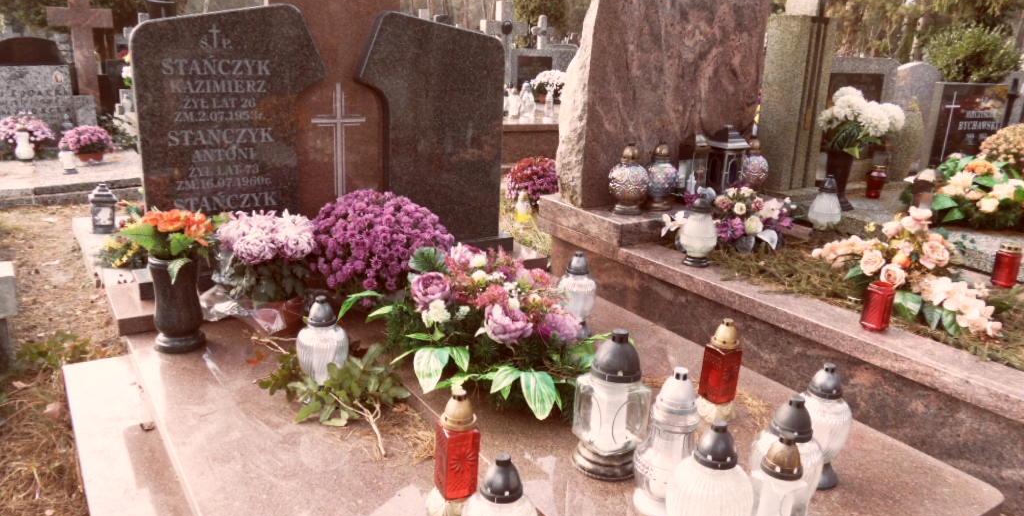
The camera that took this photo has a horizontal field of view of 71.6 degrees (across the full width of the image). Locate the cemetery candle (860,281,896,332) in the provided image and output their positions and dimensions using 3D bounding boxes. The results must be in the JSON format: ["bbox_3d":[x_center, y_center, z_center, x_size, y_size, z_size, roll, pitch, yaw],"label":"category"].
[{"bbox_3d":[0.980,0.127,1.886,0.074,0.122,0.074,12,19,28],"label":"cemetery candle"}]

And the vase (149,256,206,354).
[{"bbox_3d":[-0.952,0.134,2.028,0.143,0.249,0.143,4,16,0],"label":"vase"}]

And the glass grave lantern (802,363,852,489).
[{"bbox_3d":[0.668,0.353,1.489,0.110,0.262,0.110,11,18,26],"label":"glass grave lantern"}]

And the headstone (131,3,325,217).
[{"bbox_3d":[-1.005,-0.427,2.611,0.642,0.973,0.076,-9,21,-34],"label":"headstone"}]

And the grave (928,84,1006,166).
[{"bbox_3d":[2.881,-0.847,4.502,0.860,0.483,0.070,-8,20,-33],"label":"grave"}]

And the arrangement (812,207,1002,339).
[{"bbox_3d":[1.106,0.040,1.980,0.270,0.270,0.480,-8,19,-35],"label":"arrangement"}]

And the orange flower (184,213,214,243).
[{"bbox_3d":[-0.870,-0.085,1.970,0.078,0.080,0.075,-4,18,-24],"label":"orange flower"}]

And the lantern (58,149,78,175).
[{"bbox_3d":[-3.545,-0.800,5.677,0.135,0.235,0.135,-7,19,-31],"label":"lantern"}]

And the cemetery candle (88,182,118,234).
[{"bbox_3d":[-1.697,-0.206,2.950,0.125,0.215,0.125,-6,17,-30],"label":"cemetery candle"}]

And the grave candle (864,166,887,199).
[{"bbox_3d":[1.474,-0.306,2.880,0.083,0.130,0.083,3,14,0],"label":"grave candle"}]

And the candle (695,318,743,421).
[{"bbox_3d":[0.511,0.274,1.733,0.095,0.258,0.095,-10,21,-36],"label":"candle"}]

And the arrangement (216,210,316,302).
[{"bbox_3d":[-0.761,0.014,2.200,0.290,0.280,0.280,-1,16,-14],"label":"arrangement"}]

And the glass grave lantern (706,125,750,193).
[{"bbox_3d":[1.085,-0.481,3.544,0.150,0.344,0.150,-8,20,-34],"label":"glass grave lantern"}]

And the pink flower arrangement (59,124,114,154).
[{"bbox_3d":[-3.617,-0.993,6.050,0.460,0.300,0.440,-7,19,-30],"label":"pink flower arrangement"}]

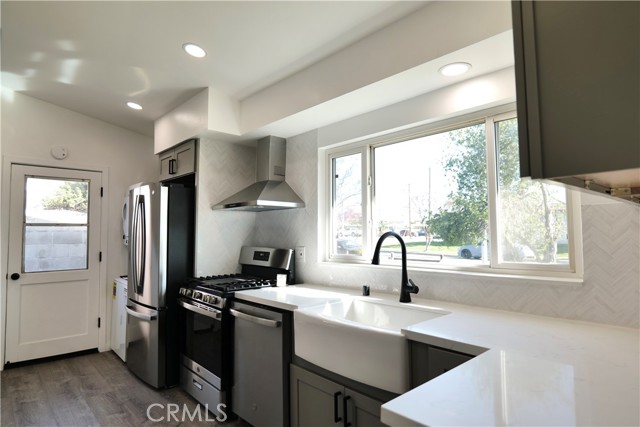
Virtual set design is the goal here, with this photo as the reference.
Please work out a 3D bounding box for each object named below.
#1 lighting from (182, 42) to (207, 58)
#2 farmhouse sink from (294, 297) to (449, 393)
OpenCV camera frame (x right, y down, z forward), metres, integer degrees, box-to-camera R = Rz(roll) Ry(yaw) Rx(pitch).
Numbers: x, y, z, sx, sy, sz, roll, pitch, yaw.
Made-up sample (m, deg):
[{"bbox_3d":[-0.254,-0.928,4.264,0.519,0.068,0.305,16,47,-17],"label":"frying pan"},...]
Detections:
[{"bbox_3d":[-0.917,-1.179,2.592,0.175,0.030,0.175,18,-15,-41],"label":"lighting"},{"bbox_3d":[0.291,0.669,1.928,0.510,0.255,0.765,3,-5,-43],"label":"farmhouse sink"}]

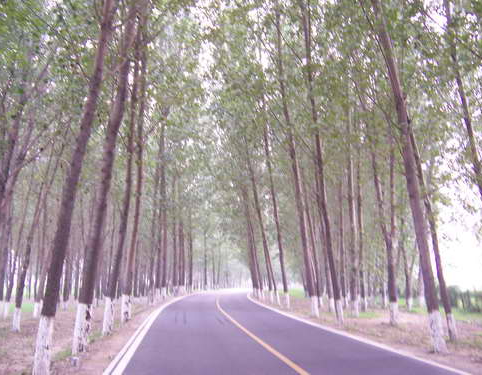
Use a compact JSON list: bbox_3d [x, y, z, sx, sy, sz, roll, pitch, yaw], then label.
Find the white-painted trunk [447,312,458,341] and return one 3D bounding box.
[{"bbox_3d":[6.496,4.286,14.656,0.191,0.840,0.191,0,-11,0],"label":"white-painted trunk"}]

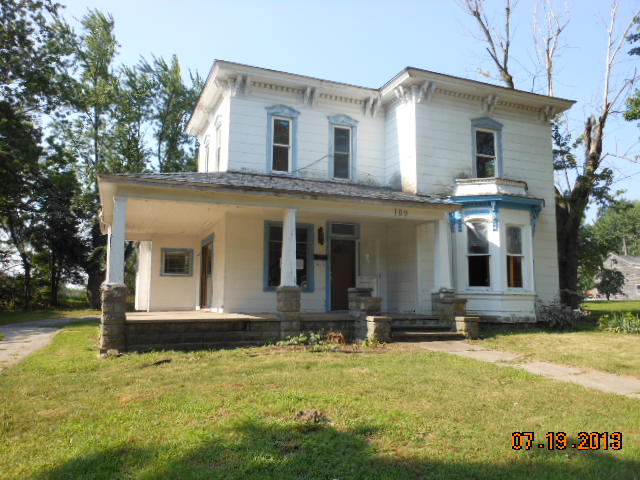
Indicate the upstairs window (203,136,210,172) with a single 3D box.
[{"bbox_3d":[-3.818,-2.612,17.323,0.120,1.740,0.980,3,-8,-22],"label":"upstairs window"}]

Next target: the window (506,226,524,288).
[{"bbox_3d":[5.387,0.480,14.283,0.540,1.710,0.120,3,-8,-22],"label":"window"}]

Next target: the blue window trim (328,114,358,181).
[{"bbox_3d":[0.743,-2.875,16.161,1.053,2.132,0.160,3,-7,-22],"label":"blue window trim"}]

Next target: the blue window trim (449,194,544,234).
[{"bbox_3d":[5.366,-0.724,15.154,2.930,1.070,1.080,3,-7,-22],"label":"blue window trim"}]

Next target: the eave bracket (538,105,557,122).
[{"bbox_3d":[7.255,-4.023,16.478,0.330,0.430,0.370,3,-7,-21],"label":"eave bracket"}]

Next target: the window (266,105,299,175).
[{"bbox_3d":[-1.101,-2.993,15.433,1.038,2.140,0.160,3,-7,-22],"label":"window"}]

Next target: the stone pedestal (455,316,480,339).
[{"bbox_3d":[3.675,2.193,12.893,0.447,0.531,0.390,3,-8,-21],"label":"stone pedestal"}]

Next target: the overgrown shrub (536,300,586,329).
[{"bbox_3d":[7.375,2.301,15.786,1.610,0.844,0.900,3,-7,-22],"label":"overgrown shrub"}]

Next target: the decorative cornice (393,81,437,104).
[{"bbox_3d":[2.756,-4.159,14.908,0.870,0.440,1.005,3,-8,-22],"label":"decorative cornice"}]

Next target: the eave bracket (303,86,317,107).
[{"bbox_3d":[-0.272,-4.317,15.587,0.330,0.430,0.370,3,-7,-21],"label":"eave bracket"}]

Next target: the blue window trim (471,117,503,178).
[{"bbox_3d":[5.163,-2.782,15.836,1.217,2.070,0.160,3,-7,-22],"label":"blue window trim"}]

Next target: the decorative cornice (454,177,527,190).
[{"bbox_3d":[5.272,-1.509,15.298,2.320,0.400,0.900,3,-7,-22],"label":"decorative cornice"}]

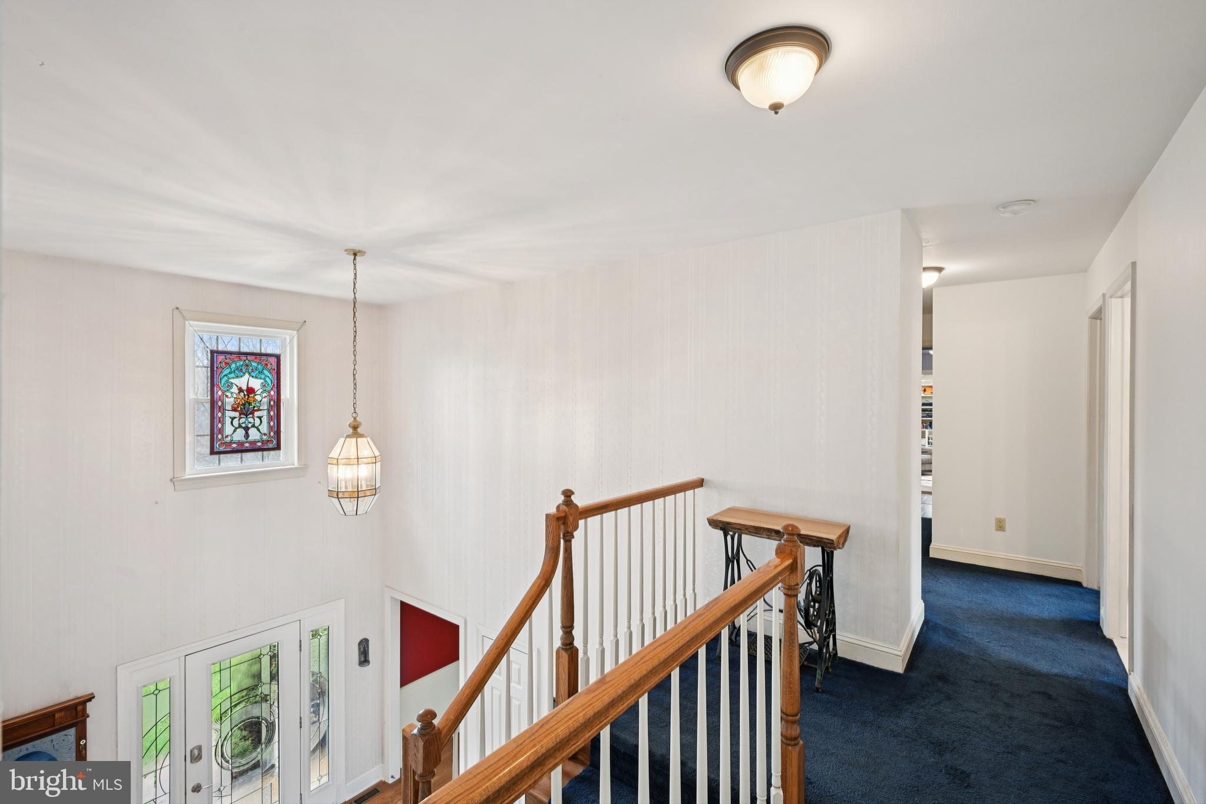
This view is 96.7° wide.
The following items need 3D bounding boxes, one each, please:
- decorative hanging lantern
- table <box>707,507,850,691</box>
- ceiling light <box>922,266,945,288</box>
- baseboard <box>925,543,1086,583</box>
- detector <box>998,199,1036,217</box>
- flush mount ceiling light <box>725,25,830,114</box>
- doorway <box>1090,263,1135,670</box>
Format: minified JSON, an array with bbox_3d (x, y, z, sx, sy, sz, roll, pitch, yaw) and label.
[{"bbox_3d":[-1.699,-0.123,3.671,0.332,1.809,0.332,0,1,37],"label":"decorative hanging lantern"},{"bbox_3d":[0.980,1.059,2.994,0.707,0.778,0.424,0,1,37],"label":"table"},{"bbox_3d":[2.490,-0.963,4.180,0.293,0.151,0.293,0,1,37],"label":"ceiling light"},{"bbox_3d":[3.397,1.358,4.584,1.045,0.119,0.020,0,1,37],"label":"baseboard"},{"bbox_3d":[2.137,-0.998,2.768,0.159,0.038,0.159,0,1,37],"label":"detector"},{"bbox_3d":[0.500,-0.915,1.551,0.291,0.160,0.291,0,1,0],"label":"flush mount ceiling light"},{"bbox_3d":[3.194,0.370,3.327,0.141,2.131,1.798,0,1,37],"label":"doorway"}]

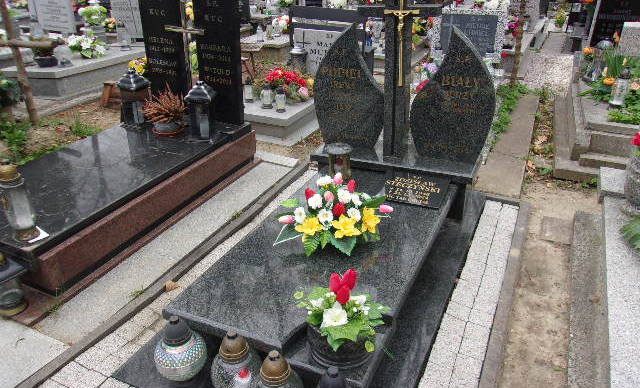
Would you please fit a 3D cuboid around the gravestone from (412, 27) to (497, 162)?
[{"bbox_3d":[0.739,-0.552,2.774,0.450,0.725,0.080,9,28,23],"label":"gravestone"}]

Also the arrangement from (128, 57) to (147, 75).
[{"bbox_3d":[-1.847,-1.301,5.094,0.230,0.240,0.220,-11,27,-17],"label":"arrangement"}]

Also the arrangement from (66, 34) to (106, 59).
[{"bbox_3d":[-3.031,-1.915,6.481,0.520,0.290,0.380,-13,27,-21],"label":"arrangement"}]

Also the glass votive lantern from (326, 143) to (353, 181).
[{"bbox_3d":[0.111,-0.185,2.824,0.152,0.200,0.152,-2,25,1],"label":"glass votive lantern"}]

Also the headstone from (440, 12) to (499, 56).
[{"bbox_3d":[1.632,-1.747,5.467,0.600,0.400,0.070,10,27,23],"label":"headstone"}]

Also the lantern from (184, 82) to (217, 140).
[{"bbox_3d":[-0.782,-0.555,3.357,0.165,0.380,0.165,2,26,9],"label":"lantern"}]

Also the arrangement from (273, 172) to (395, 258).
[{"bbox_3d":[0.062,0.080,2.355,0.560,0.290,0.420,3,26,10],"label":"arrangement"}]

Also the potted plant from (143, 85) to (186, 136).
[{"bbox_3d":[-1.127,-0.609,3.641,0.290,0.320,0.270,0,24,0],"label":"potted plant"}]

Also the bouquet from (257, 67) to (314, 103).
[{"bbox_3d":[-0.289,-1.028,4.637,0.510,0.270,0.370,10,27,23],"label":"bouquet"}]

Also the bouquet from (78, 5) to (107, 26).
[{"bbox_3d":[-3.253,-2.553,7.139,0.400,0.320,0.360,-12,27,-20],"label":"bouquet"}]

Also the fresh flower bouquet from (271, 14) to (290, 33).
[{"bbox_3d":[-0.654,-2.875,8.486,0.330,0.310,0.300,-4,26,-3],"label":"fresh flower bouquet"}]

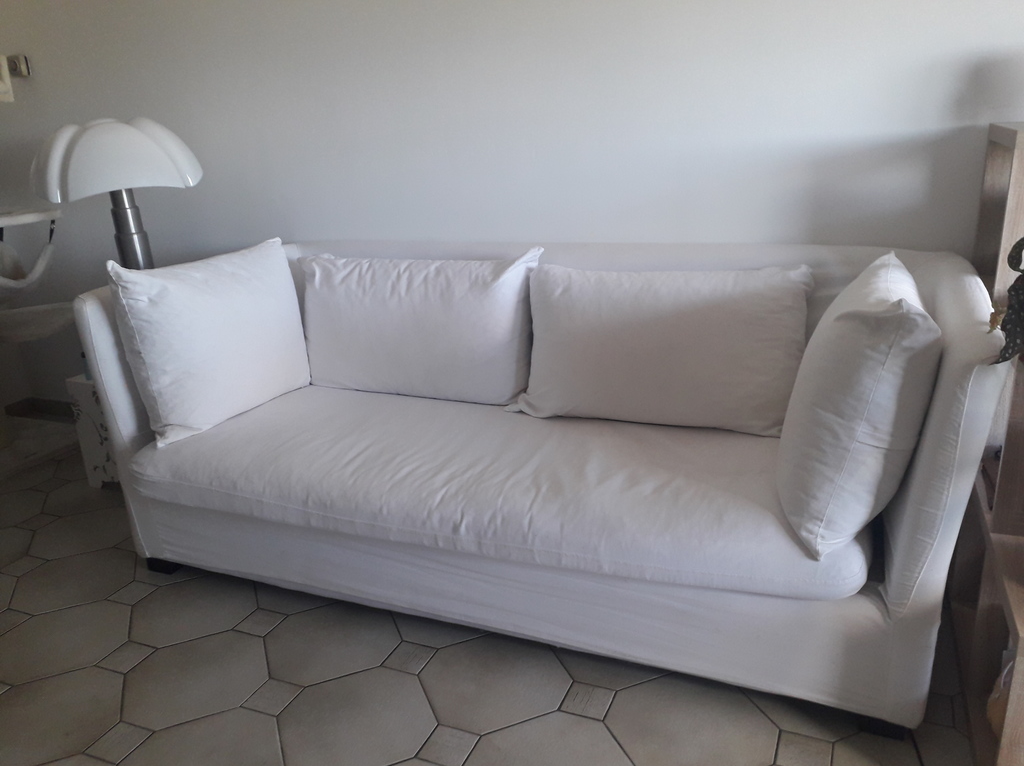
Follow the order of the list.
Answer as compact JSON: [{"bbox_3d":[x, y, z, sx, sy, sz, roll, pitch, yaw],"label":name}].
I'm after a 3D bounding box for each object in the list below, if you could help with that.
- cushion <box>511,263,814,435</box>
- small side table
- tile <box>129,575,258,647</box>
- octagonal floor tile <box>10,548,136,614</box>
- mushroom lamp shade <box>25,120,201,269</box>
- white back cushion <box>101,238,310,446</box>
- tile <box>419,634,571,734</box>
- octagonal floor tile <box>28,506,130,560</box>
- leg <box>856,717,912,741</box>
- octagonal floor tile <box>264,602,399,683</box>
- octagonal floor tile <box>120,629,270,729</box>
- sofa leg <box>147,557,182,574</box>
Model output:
[{"bbox_3d":[0.400,-0.106,2.240,0.760,0.444,0.161,5,2,23],"label":"cushion"},{"bbox_3d":[-1.315,0.141,3.054,0.438,0.425,0.438,5,20,23],"label":"small side table"},{"bbox_3d":[-0.880,0.624,2.210,0.317,0.010,0.317,-10,19,-20],"label":"tile"},{"bbox_3d":[-1.299,0.590,2.385,0.317,0.010,0.317,-10,19,-20],"label":"octagonal floor tile"},{"bbox_3d":[-1.205,-0.681,2.405,0.530,0.200,0.530,-16,22,-34],"label":"mushroom lamp shade"},{"bbox_3d":[-0.899,-0.150,2.488,0.161,0.515,0.644,-6,10,34],"label":"white back cushion"},{"bbox_3d":[-0.042,0.693,1.861,0.317,0.010,0.317,-10,19,-20],"label":"tile"},{"bbox_3d":[-1.421,0.503,2.670,0.317,0.010,0.317,-10,19,-20],"label":"octagonal floor tile"},{"bbox_3d":[0.769,0.682,1.659,0.085,0.051,0.085,5,20,23],"label":"leg"},{"bbox_3d":[-0.461,0.658,2.036,0.317,0.010,0.317,-10,19,-20],"label":"octagonal floor tile"},{"bbox_3d":[-0.759,0.711,1.925,0.317,0.010,0.317,-10,19,-20],"label":"octagonal floor tile"},{"bbox_3d":[-1.036,0.530,2.424,0.085,0.051,0.085,5,20,23],"label":"sofa leg"}]

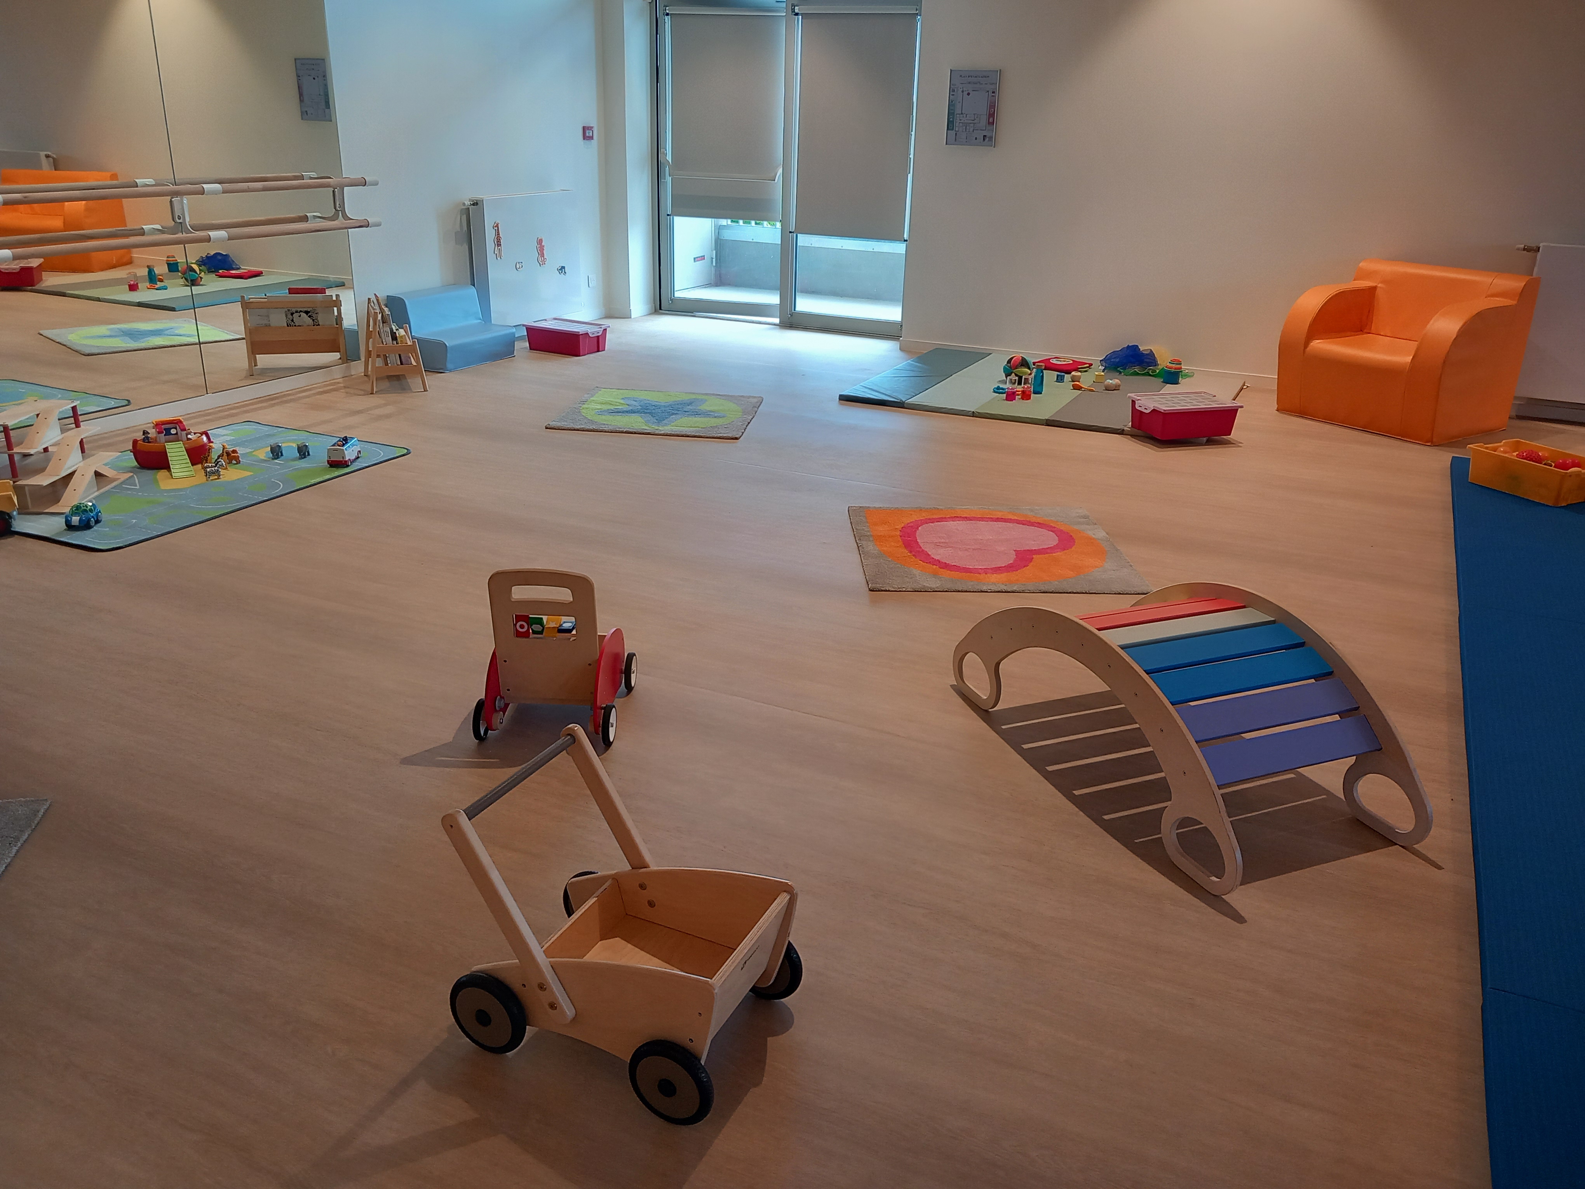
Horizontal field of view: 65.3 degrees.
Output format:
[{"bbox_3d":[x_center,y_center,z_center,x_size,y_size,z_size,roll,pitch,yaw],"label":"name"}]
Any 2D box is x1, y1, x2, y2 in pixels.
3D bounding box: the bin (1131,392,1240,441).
[{"bbox_3d":[1.872,-0.852,5.917,0.432,0.153,0.315,-5,22,-16],"label":"bin"}]

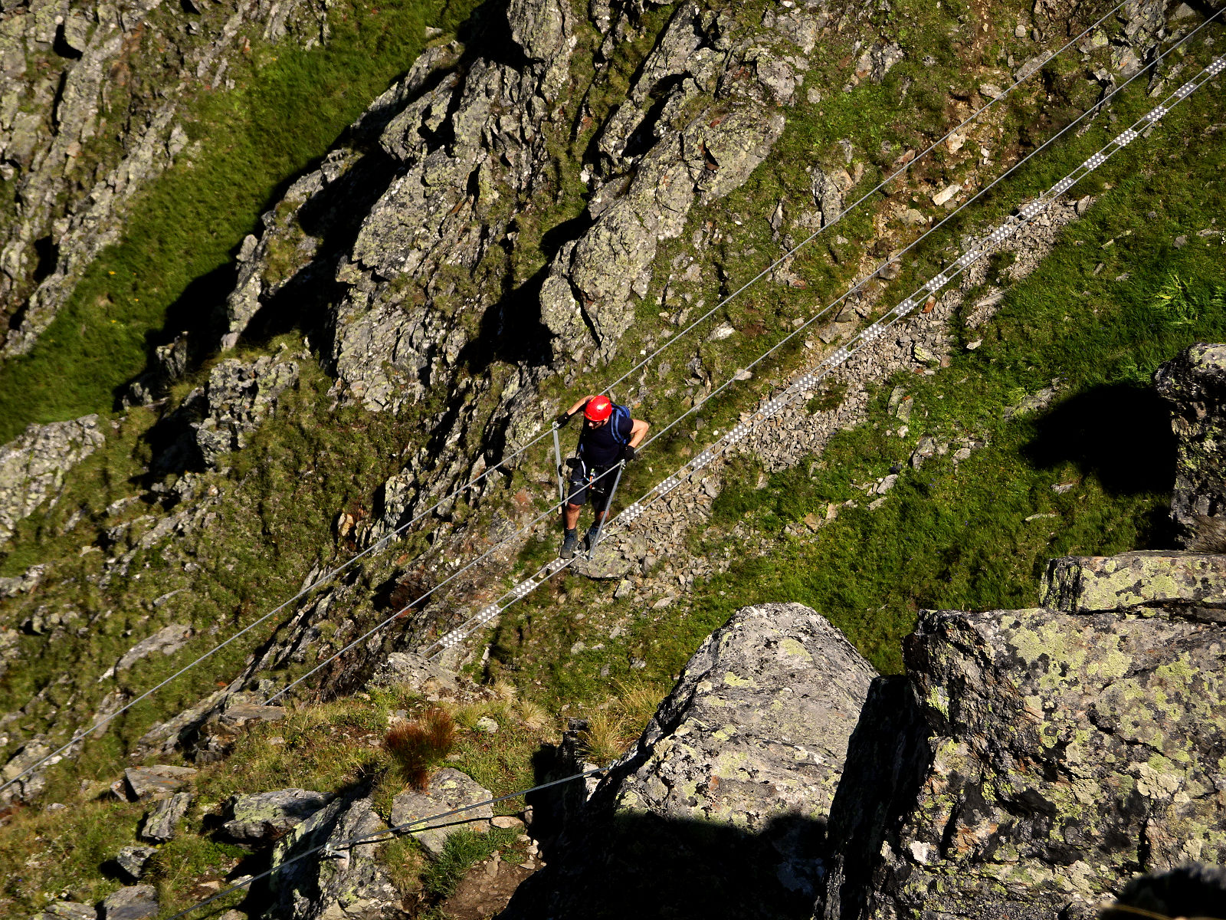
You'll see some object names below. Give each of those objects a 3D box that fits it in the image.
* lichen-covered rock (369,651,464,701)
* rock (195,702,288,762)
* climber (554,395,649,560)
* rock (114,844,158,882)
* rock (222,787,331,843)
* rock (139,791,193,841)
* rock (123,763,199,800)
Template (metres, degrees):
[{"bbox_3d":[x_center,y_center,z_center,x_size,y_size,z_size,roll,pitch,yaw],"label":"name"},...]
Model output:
[{"bbox_3d":[-1.262,1.386,44.000,0.586,0.195,0.293,0,38,0],"label":"lichen-covered rock"},{"bbox_3d":[-2.329,1.702,43.000,0.547,0.229,0.318,-3,38,-4],"label":"rock"},{"bbox_3d":[-0.148,0.139,60.500,0.800,1.680,0.600,28,46,31],"label":"climber"},{"bbox_3d":[-2.811,2.374,40.500,0.230,0.153,0.191,0,38,0],"label":"rock"},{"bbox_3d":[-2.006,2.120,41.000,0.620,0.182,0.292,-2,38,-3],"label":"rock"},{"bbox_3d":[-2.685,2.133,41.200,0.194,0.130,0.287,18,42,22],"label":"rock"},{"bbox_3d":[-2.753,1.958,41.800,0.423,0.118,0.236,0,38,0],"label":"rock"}]

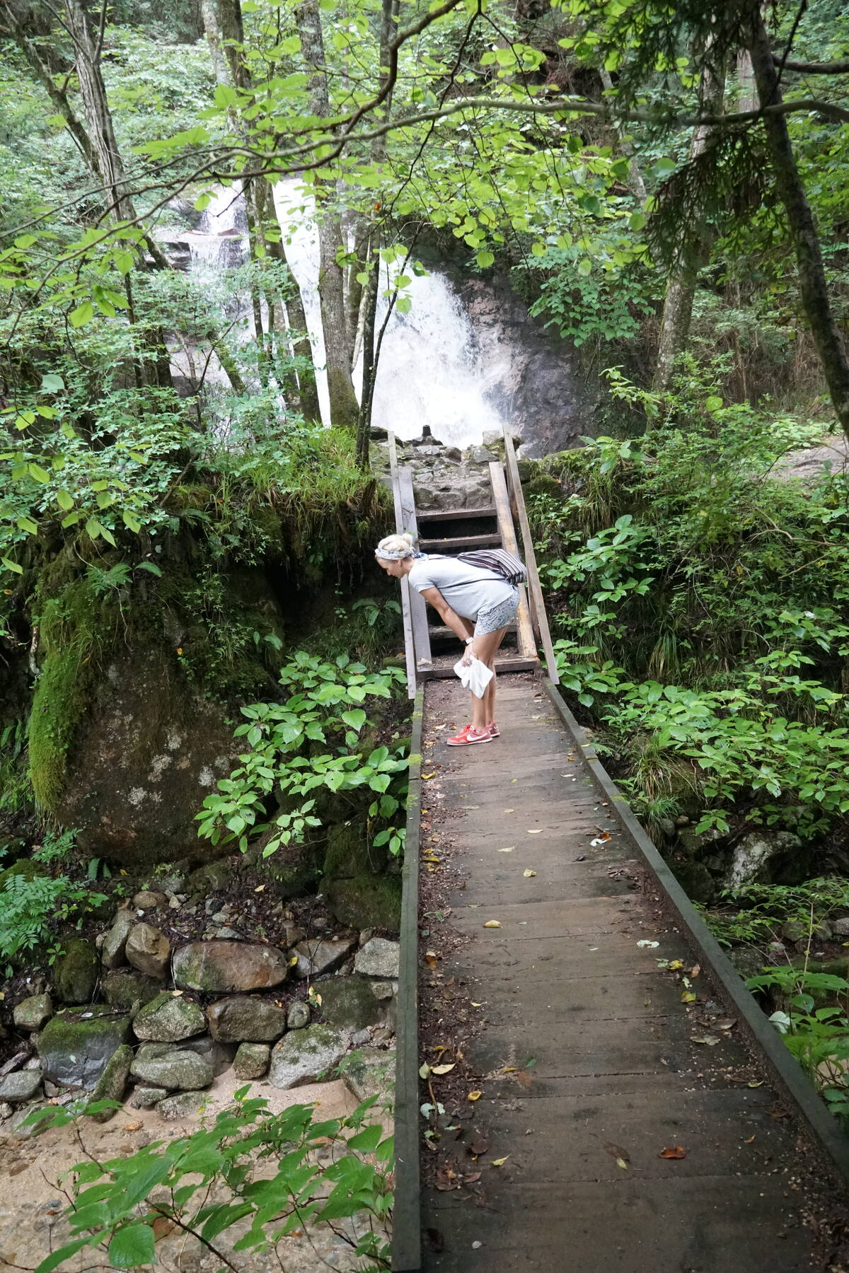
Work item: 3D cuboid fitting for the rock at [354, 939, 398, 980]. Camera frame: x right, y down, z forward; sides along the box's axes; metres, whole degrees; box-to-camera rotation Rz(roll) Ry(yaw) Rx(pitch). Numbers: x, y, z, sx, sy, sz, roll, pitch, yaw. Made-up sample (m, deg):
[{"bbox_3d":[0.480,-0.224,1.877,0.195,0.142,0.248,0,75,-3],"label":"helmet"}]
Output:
[{"bbox_3d":[-0.267,1.878,6.800,0.280,0.220,0.270,0,7,0],"label":"rock"}]

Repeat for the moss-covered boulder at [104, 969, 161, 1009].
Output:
[{"bbox_3d":[-1.689,2.040,6.750,0.350,0.240,0.320,0,7,0],"label":"moss-covered boulder"}]

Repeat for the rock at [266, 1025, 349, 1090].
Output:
[{"bbox_3d":[-0.678,2.444,6.770,0.450,0.330,0.370,-4,8,-13],"label":"rock"}]

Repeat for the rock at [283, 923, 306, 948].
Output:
[{"bbox_3d":[-0.796,1.828,7.150,0.140,0.140,0.130,-4,8,-13],"label":"rock"}]

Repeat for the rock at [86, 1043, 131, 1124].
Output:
[{"bbox_3d":[-1.738,2.461,6.430,0.240,0.390,0.270,-4,8,-13],"label":"rock"}]

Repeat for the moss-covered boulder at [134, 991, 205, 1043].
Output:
[{"bbox_3d":[-1.479,2.204,6.750,0.420,0.280,0.340,-4,8,-13],"label":"moss-covered boulder"}]

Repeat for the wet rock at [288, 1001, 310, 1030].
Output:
[{"bbox_3d":[-0.736,2.215,6.820,0.135,0.160,0.140,-4,8,-13],"label":"wet rock"}]

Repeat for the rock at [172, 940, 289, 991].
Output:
[{"bbox_3d":[-1.122,1.907,6.750,0.650,0.280,0.380,0,7,0],"label":"rock"}]

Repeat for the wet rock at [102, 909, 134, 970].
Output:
[{"bbox_3d":[-1.825,1.810,6.950,0.200,0.300,0.280,0,7,0],"label":"wet rock"}]

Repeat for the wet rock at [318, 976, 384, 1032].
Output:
[{"bbox_3d":[-0.405,2.079,6.600,0.380,0.280,0.360,0,7,0],"label":"wet rock"}]

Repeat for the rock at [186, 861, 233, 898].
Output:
[{"bbox_3d":[-1.348,1.521,7.300,0.290,0.220,0.270,0,7,0],"label":"rock"}]

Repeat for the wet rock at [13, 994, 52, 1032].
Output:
[{"bbox_3d":[-2.198,2.113,6.550,0.210,0.190,0.210,0,7,0],"label":"wet rock"}]

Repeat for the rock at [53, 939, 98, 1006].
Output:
[{"bbox_3d":[-2.006,1.936,6.730,0.260,0.370,0.280,-4,8,-13],"label":"rock"}]

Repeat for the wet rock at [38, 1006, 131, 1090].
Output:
[{"bbox_3d":[-1.878,2.273,6.450,0.500,0.380,0.420,0,7,0],"label":"wet rock"}]

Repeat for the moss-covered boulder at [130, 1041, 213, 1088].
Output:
[{"bbox_3d":[-1.429,2.433,6.600,0.470,0.230,0.340,-4,8,-13],"label":"moss-covered boulder"}]

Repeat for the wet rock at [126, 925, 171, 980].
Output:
[{"bbox_3d":[-1.618,1.854,6.850,0.260,0.270,0.270,0,7,0],"label":"wet rock"}]

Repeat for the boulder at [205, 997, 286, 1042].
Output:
[{"bbox_3d":[-1.035,2.234,6.800,0.460,0.250,0.340,-4,8,-13],"label":"boulder"}]

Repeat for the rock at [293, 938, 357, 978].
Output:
[{"bbox_3d":[-0.613,1.952,7.080,0.380,0.220,0.290,-4,8,-13],"label":"rock"}]

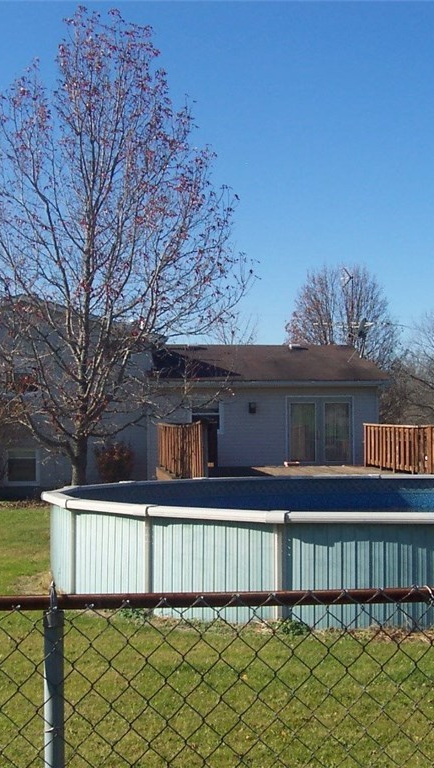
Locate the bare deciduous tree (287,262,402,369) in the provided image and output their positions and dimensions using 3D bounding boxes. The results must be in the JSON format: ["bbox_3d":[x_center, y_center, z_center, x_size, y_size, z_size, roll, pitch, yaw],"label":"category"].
[{"bbox_3d":[5.963,-0.592,52.000,5.420,10.170,5.400,0,-3,0],"label":"bare deciduous tree"}]

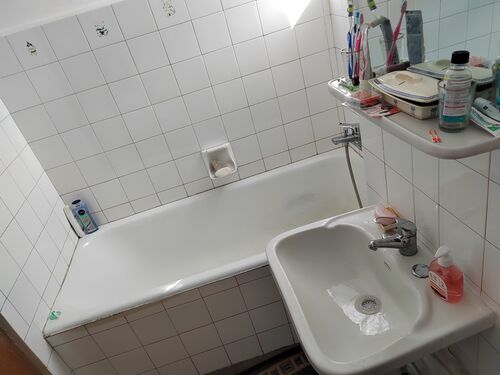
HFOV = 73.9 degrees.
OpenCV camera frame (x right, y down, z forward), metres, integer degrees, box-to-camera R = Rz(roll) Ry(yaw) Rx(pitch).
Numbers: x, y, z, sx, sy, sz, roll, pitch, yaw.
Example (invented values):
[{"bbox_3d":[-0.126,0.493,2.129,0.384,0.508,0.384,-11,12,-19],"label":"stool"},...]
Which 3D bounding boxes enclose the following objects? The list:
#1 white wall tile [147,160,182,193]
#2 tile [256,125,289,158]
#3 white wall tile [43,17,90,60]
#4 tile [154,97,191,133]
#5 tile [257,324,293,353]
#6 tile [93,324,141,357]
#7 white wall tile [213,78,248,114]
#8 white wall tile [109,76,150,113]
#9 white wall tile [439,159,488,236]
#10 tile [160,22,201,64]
[{"bbox_3d":[-0.449,-0.058,1.773,0.150,0.150,0.010,-18,28,-3],"label":"white wall tile"},{"bbox_3d":[0.125,-0.248,1.813,0.150,0.150,0.010,-18,28,-2],"label":"tile"},{"bbox_3d":[-0.777,-0.642,1.411,0.150,0.145,0.010,-18,28,-3],"label":"white wall tile"},{"bbox_3d":[-0.378,-0.352,1.621,0.150,0.148,0.009,-18,27,-2],"label":"tile"},{"bbox_3d":[0.120,0.677,1.493,0.151,0.135,0.010,-18,27,-2],"label":"tile"},{"bbox_3d":[-0.536,0.619,1.348,0.150,0.149,0.010,-18,27,-2],"label":"tile"},{"bbox_3d":[-0.097,-0.455,1.659,0.150,0.149,0.010,-18,27,-2],"label":"white wall tile"},{"bbox_3d":[-0.559,-0.431,1.550,0.150,0.148,0.009,-18,27,-2],"label":"white wall tile"},{"bbox_3d":[0.481,0.013,0.756,0.009,0.148,0.150,-17,27,-1],"label":"white wall tile"},{"bbox_3d":[-0.315,-0.659,1.517,0.151,0.148,0.010,-18,27,-2],"label":"tile"}]

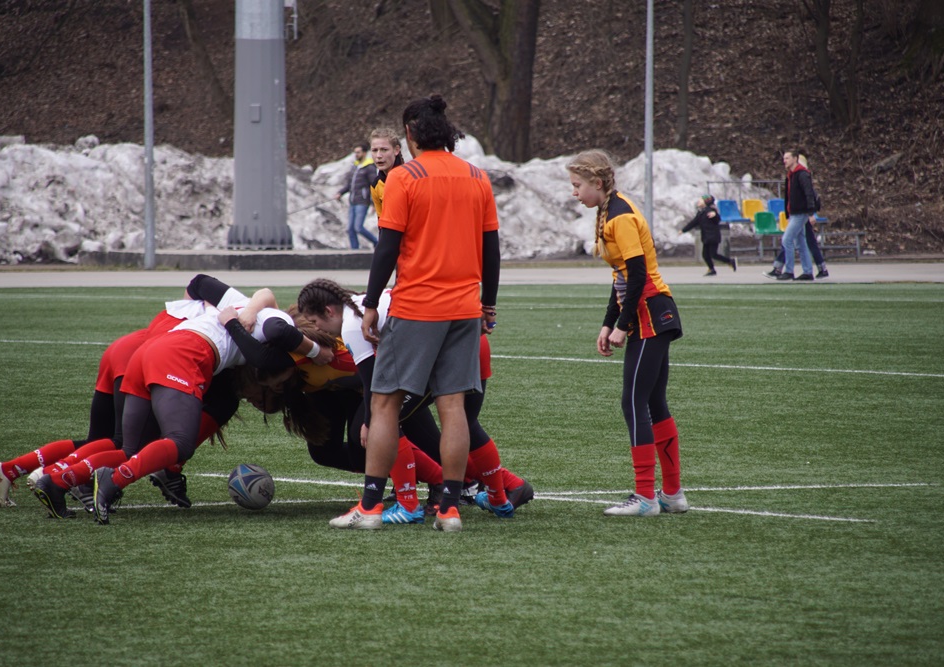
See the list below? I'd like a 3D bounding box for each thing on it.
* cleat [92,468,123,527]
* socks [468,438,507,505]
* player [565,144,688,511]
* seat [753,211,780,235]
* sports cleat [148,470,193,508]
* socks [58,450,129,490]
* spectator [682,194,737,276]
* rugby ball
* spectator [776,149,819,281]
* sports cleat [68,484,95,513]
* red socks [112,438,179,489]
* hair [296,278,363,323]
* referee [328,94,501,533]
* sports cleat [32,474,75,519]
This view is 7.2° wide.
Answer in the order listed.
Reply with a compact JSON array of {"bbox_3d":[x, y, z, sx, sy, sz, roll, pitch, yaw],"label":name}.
[{"bbox_3d":[-1.521,0.676,31.300,0.115,0.255,0.095,-12,28,-9],"label":"cleat"},{"bbox_3d":[0.071,0.578,31.500,0.115,0.290,0.125,3,-29,-41],"label":"socks"},{"bbox_3d":[0.669,-0.005,32.200,0.500,1.570,0.470,0,1,2],"label":"player"},{"bbox_3d":[4.688,-1.730,118.000,0.430,0.370,0.420,-1,1,-33],"label":"seat"},{"bbox_3d":[-1.318,0.682,32.800,0.250,0.115,0.095,34,-7,-24],"label":"sports cleat"},{"bbox_3d":[-1.595,0.566,31.350,0.310,0.115,0.105,-22,6,-12],"label":"socks"},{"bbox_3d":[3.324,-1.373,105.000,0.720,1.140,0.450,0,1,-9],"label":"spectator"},{"bbox_3d":[-0.939,0.657,32.000,0.190,0.190,0.280,-37,-22,0],"label":"rugby ball"},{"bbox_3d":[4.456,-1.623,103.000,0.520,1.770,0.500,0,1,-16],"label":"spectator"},{"bbox_3d":[-1.622,0.704,31.800,0.250,0.105,0.092,37,-6,-15],"label":"sports cleat"},{"bbox_3d":[-1.345,0.536,30.900,0.300,0.118,0.110,-29,12,-21],"label":"red socks"},{"bbox_3d":[-0.600,-0.140,31.800,0.270,0.180,0.200,0,1,-9],"label":"hair"},{"bbox_3d":[-0.239,-0.088,31.000,0.600,1.790,0.430,0,1,-18],"label":"referee"},{"bbox_3d":[-1.732,0.680,31.300,0.108,0.250,0.092,-44,18,-6],"label":"sports cleat"}]

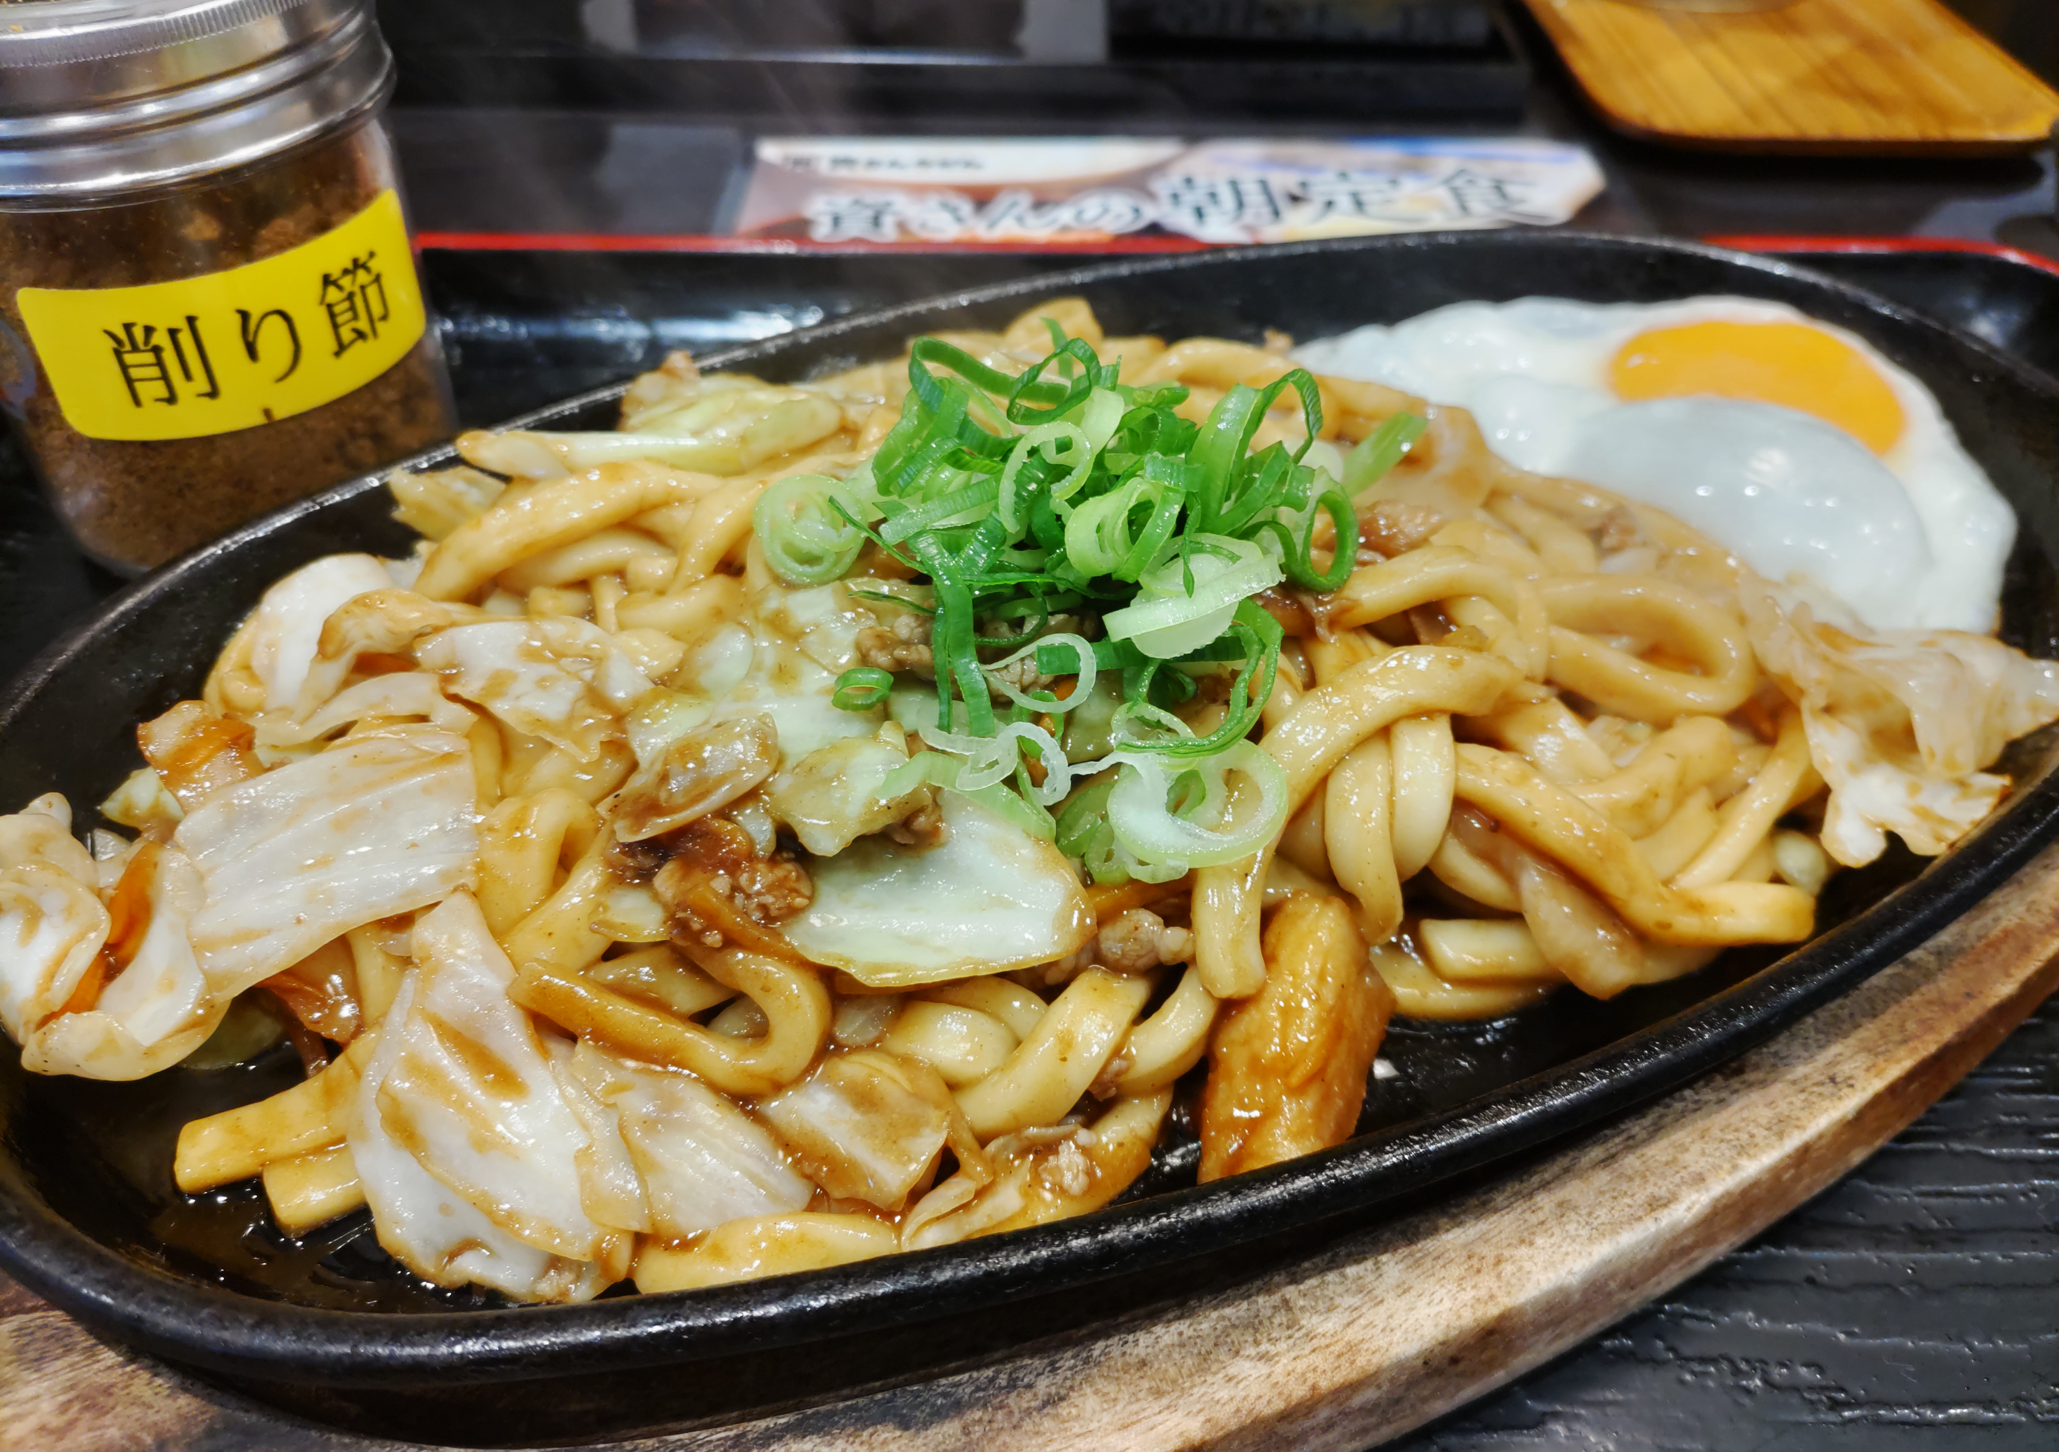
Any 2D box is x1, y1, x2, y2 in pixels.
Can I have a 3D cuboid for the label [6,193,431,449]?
[{"bbox_3d":[-0.114,-0.059,0.229,0.055,0.024,0.015,-30,50,-30],"label":"label"}]

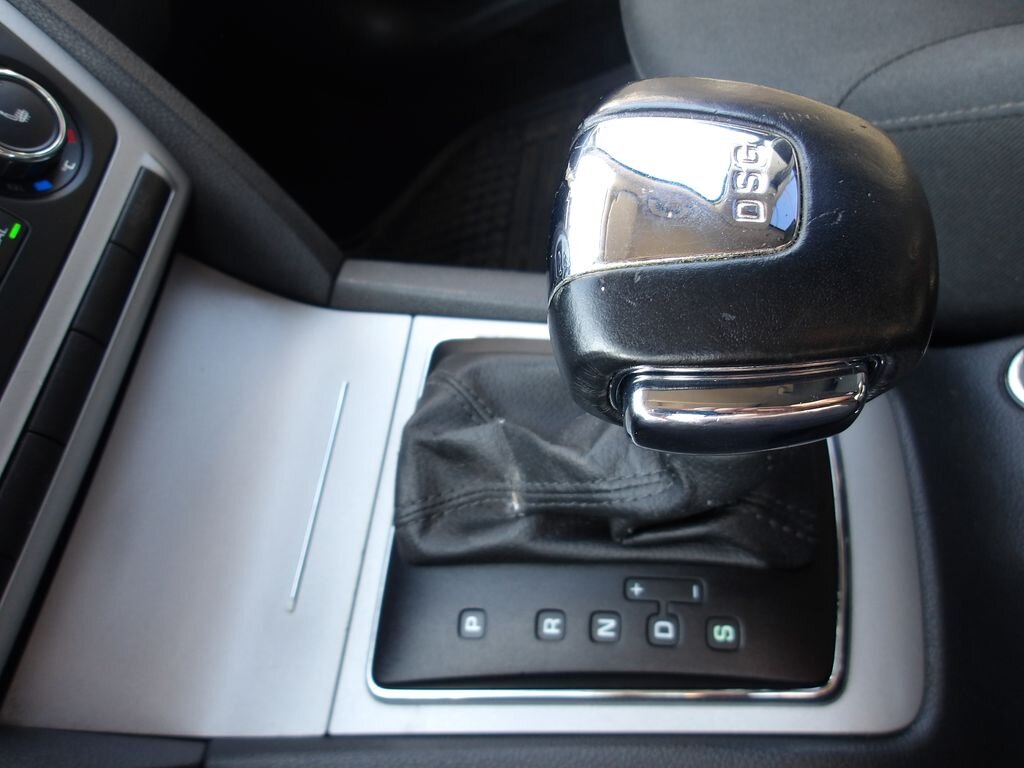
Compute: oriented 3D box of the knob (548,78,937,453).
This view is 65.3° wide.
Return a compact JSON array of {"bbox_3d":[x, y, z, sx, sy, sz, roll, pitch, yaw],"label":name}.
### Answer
[{"bbox_3d":[0.047,-0.021,0.169,0.074,0.080,0.064,-4,60,20],"label":"knob"}]

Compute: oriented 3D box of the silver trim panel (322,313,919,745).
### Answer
[{"bbox_3d":[0.035,0.040,0.255,0.167,0.020,0.146,-1,60,16],"label":"silver trim panel"}]

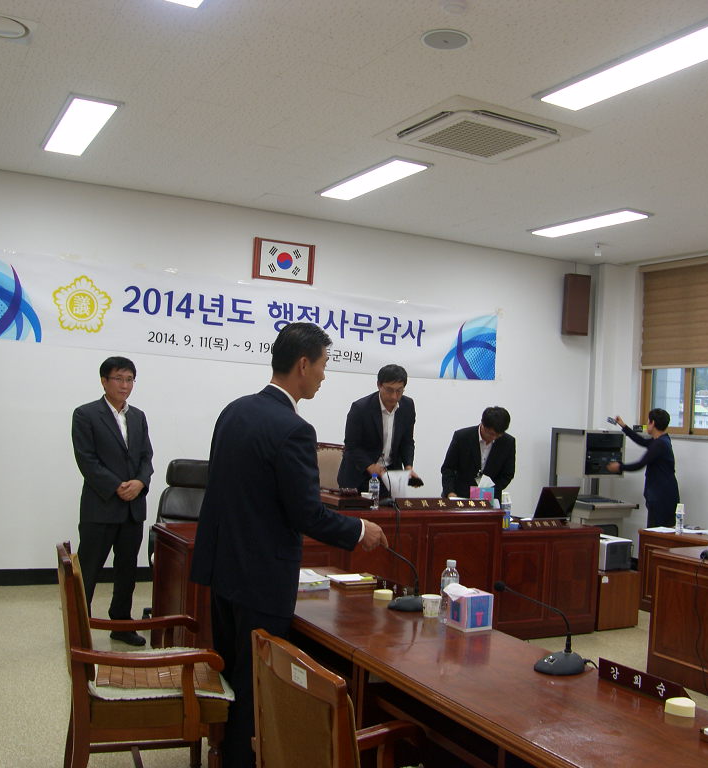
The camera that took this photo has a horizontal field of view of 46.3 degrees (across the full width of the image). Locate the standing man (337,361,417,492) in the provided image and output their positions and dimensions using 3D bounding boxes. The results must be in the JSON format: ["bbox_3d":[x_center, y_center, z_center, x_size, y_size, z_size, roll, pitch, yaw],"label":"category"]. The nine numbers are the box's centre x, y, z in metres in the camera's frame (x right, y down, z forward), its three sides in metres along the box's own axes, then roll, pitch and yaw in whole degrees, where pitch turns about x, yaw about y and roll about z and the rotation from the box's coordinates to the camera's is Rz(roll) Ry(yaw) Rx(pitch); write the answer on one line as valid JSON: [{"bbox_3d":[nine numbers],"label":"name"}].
[{"bbox_3d":[0.141,0.697,5.765,0.520,1.680,0.420,3,-1,-14],"label":"standing man"}]

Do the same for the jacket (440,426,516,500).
[{"bbox_3d":[0.908,0.611,6.104,0.540,0.600,0.440,3,-1,-9],"label":"jacket"}]

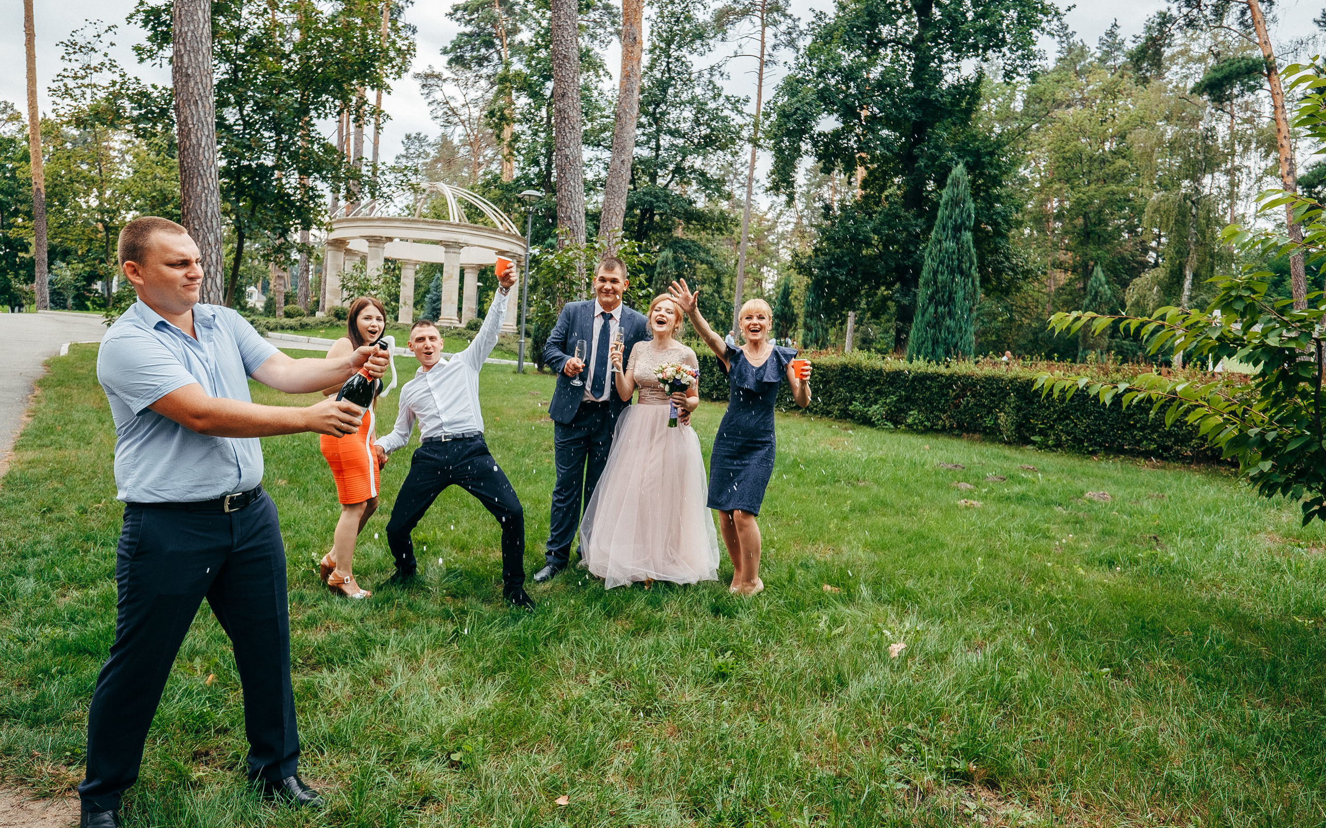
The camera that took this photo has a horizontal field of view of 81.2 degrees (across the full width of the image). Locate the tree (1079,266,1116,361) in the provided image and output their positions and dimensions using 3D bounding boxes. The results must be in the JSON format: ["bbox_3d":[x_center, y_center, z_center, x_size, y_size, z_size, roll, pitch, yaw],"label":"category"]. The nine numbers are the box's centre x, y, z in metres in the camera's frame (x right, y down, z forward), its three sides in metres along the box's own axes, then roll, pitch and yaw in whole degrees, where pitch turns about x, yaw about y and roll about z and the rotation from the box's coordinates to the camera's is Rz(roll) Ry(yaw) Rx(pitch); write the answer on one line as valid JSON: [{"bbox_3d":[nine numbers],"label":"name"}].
[{"bbox_3d":[16.424,-3.297,29.240,1.550,4.950,1.550,3,6,0],"label":"tree"}]

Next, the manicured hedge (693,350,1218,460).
[{"bbox_3d":[4.426,-0.373,14.445,2.000,1.050,10.500,-3,8,-45],"label":"manicured hedge"}]

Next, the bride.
[{"bbox_3d":[-0.058,0.132,4.623,0.820,1.660,0.740,3,6,3],"label":"bride"}]

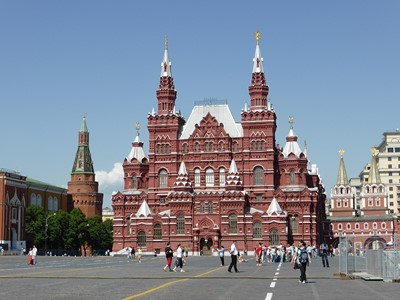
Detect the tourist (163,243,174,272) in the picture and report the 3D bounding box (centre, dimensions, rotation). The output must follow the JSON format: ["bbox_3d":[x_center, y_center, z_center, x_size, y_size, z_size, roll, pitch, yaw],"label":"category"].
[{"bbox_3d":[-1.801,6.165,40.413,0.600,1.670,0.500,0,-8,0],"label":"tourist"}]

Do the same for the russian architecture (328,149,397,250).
[{"bbox_3d":[57.736,19.247,254.543,25.000,37.500,12.000,-2,-8,14],"label":"russian architecture"}]

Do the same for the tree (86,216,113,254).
[{"bbox_3d":[-31.179,27.124,222.814,9.500,12.000,9.000,0,-8,0],"label":"tree"}]

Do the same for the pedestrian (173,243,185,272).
[{"bbox_3d":[-1.183,6.191,40.411,0.650,1.640,0.500,0,-8,0],"label":"pedestrian"}]

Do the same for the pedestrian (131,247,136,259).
[{"bbox_3d":[-9.528,14.790,101.115,0.500,1.700,0.400,0,-8,0],"label":"pedestrian"}]

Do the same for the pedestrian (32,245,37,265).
[{"bbox_3d":[-14.747,9.429,63.119,0.520,1.750,0.380,-4,-9,25],"label":"pedestrian"}]

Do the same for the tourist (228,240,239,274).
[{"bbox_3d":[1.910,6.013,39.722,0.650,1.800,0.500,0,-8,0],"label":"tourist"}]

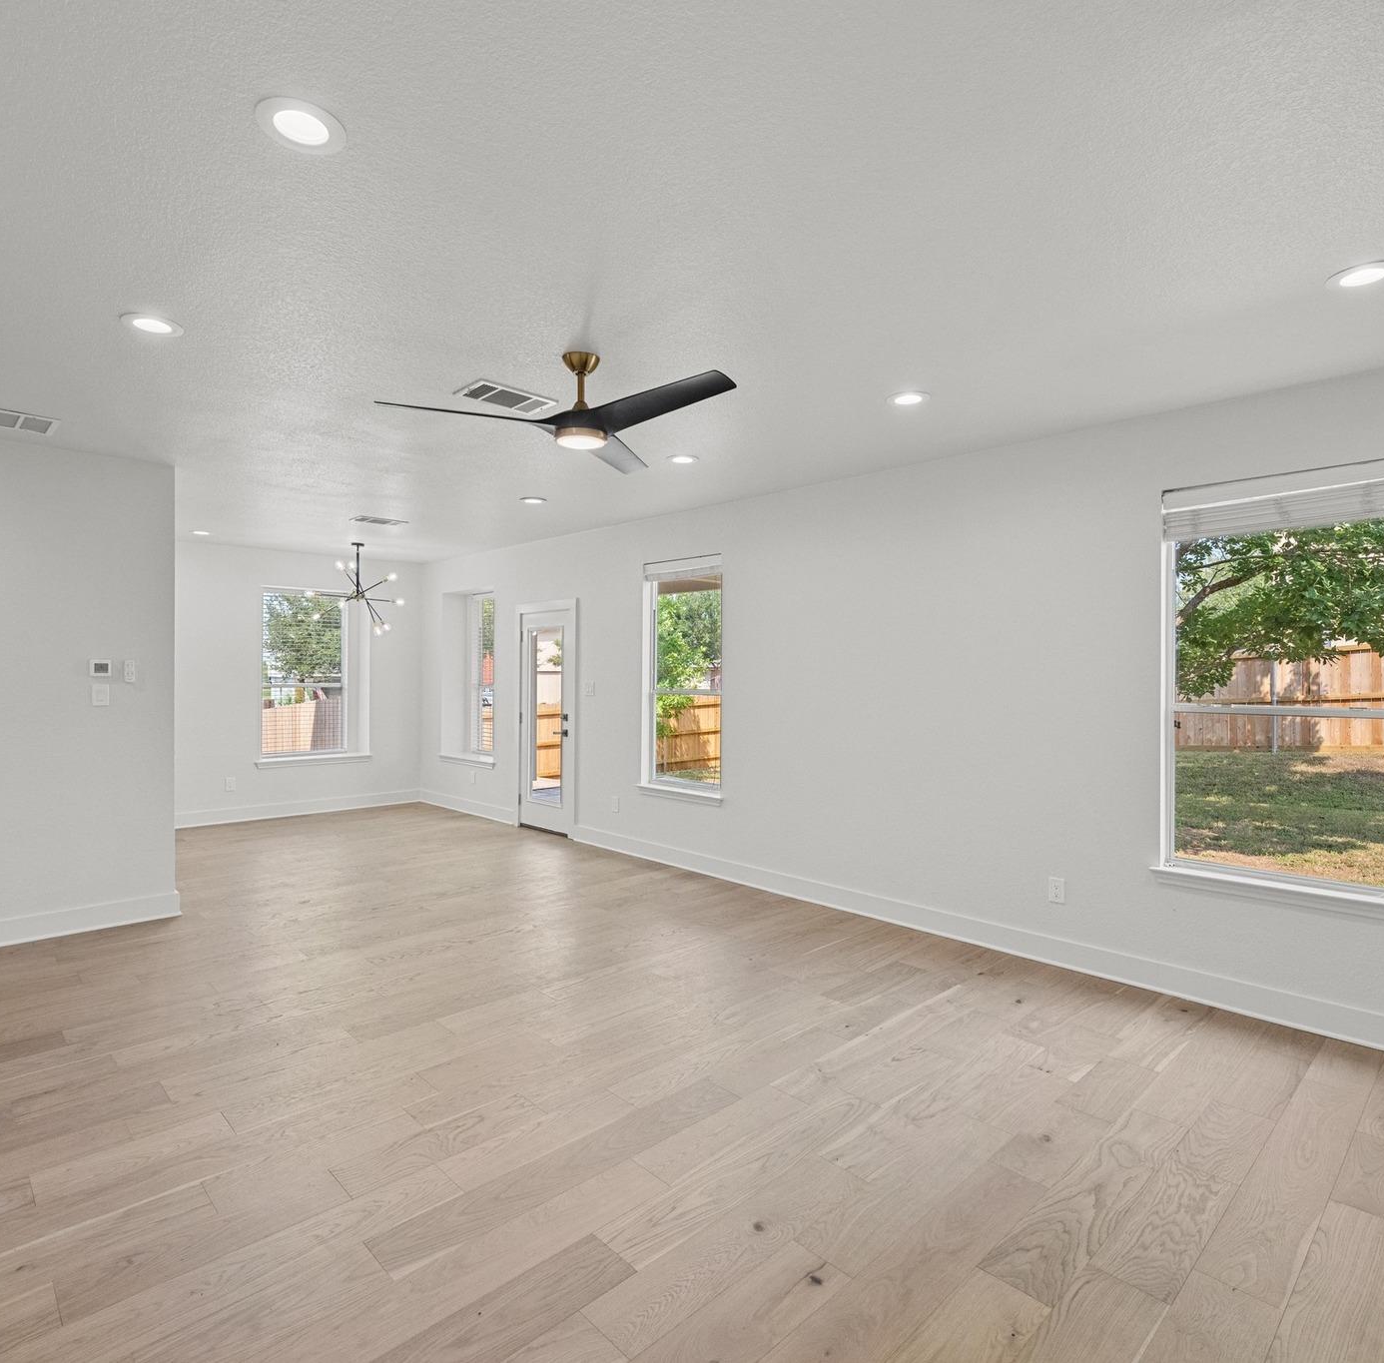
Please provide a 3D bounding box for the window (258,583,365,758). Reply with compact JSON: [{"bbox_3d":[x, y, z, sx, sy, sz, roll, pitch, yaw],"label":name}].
[{"bbox_3d":[-4.015,-0.080,8.399,0.970,1.750,0.140,0,1,-45],"label":"window"}]

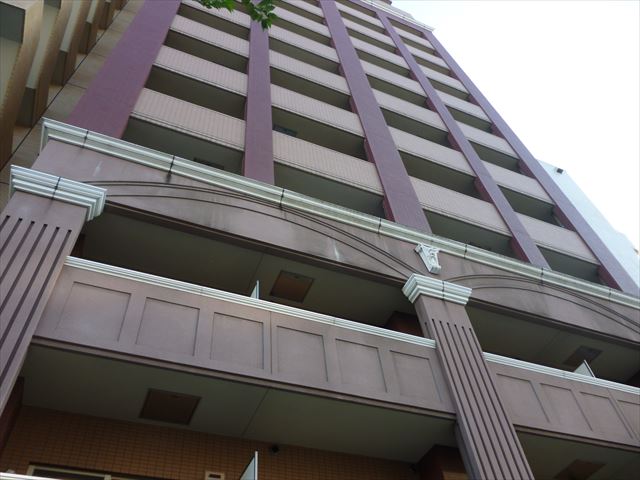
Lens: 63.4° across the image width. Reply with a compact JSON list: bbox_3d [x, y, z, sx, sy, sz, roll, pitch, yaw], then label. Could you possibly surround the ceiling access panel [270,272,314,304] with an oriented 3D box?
[{"bbox_3d":[-0.500,0.868,9.456,0.650,0.060,0.650,16,-54,-18],"label":"ceiling access panel"}]

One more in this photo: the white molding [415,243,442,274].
[{"bbox_3d":[2.190,0.361,10.168,0.500,0.640,0.210,16,-54,-18],"label":"white molding"}]

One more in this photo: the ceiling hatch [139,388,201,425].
[{"bbox_3d":[-1.931,2.164,6.670,0.660,0.060,0.660,16,-54,-18],"label":"ceiling hatch"}]

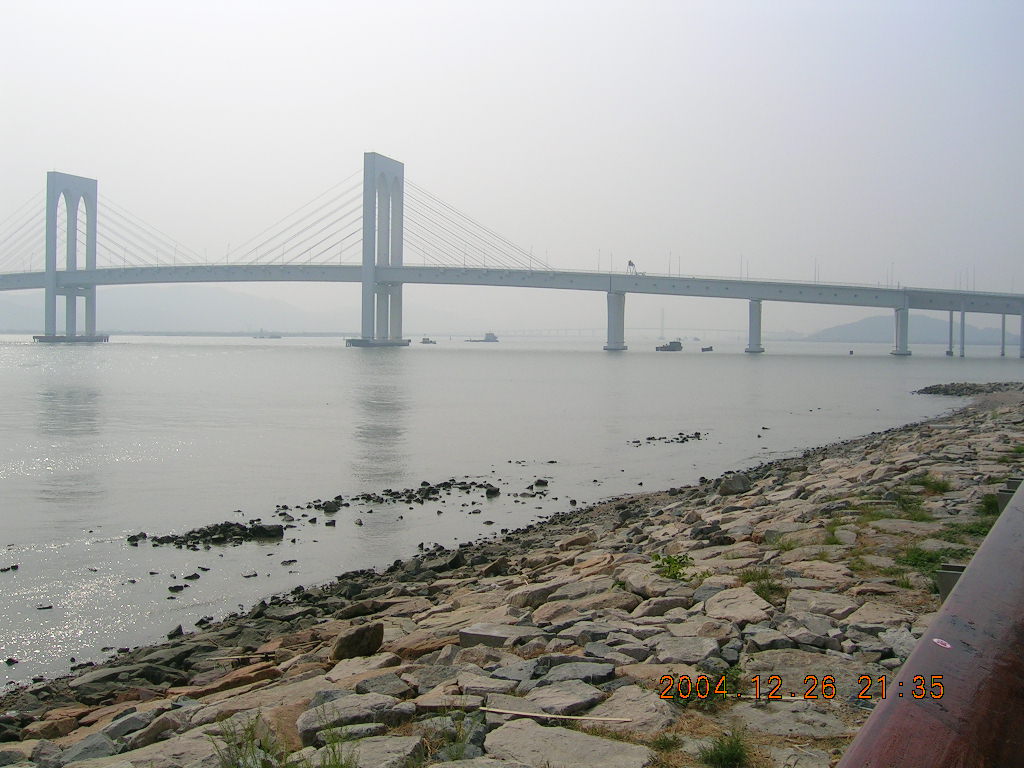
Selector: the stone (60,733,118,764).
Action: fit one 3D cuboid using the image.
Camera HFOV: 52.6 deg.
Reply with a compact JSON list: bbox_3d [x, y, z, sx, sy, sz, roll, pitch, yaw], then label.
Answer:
[{"bbox_3d":[-3.295,2.844,8.091,0.412,0.136,0.347,-7,-3,-20],"label":"stone"}]

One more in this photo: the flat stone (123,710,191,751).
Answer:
[{"bbox_3d":[-2.823,2.744,8.215,0.504,0.145,0.346,-8,0,-22],"label":"flat stone"}]

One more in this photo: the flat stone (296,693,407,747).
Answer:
[{"bbox_3d":[-1.067,2.207,6.838,0.714,0.170,0.441,-8,-3,-12],"label":"flat stone"}]

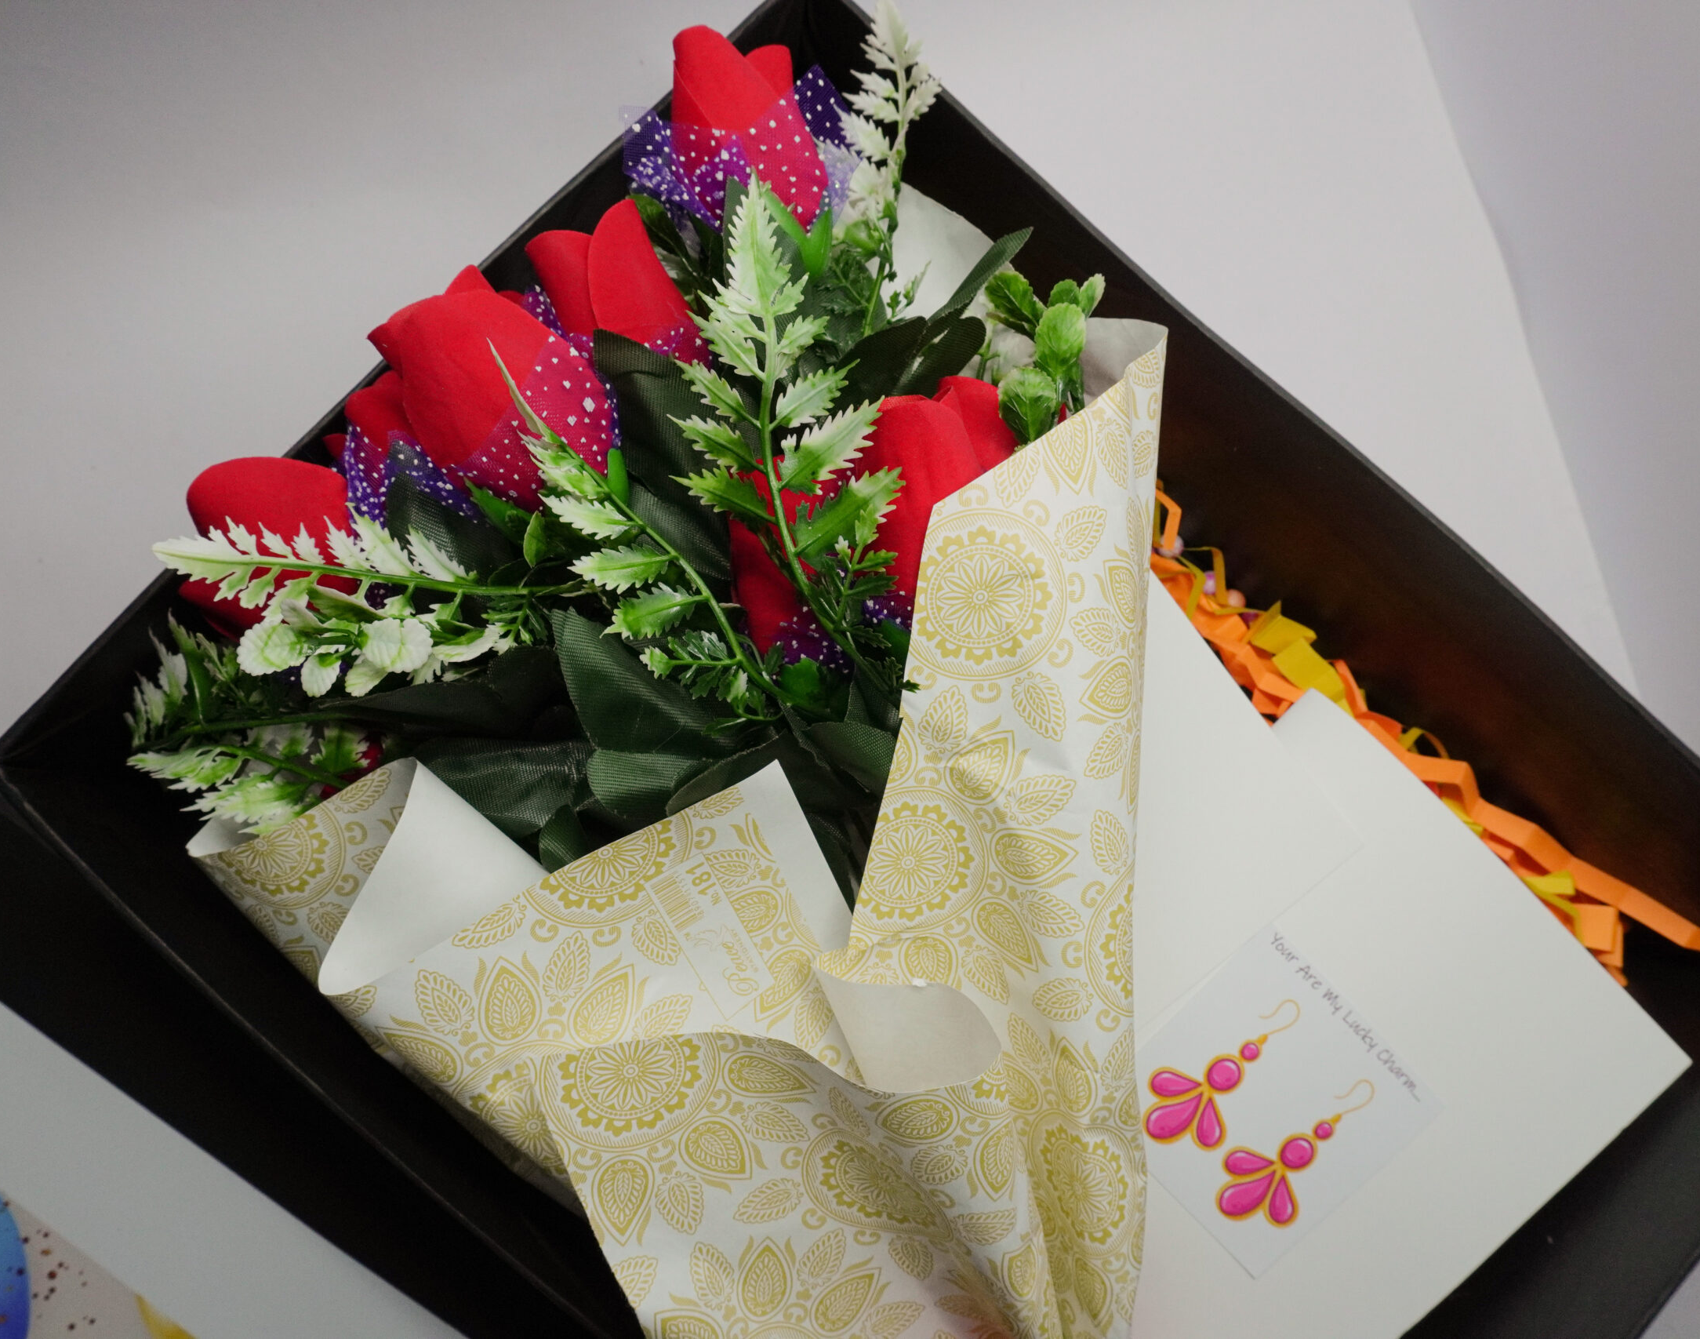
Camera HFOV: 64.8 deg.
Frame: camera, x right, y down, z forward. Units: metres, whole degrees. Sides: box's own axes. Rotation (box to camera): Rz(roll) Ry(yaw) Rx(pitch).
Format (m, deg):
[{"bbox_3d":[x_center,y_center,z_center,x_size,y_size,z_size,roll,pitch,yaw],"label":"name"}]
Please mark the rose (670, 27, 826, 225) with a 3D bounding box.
[{"bbox_3d":[-0.030,-0.160,0.395,0.042,0.042,0.056,-21,93,-5],"label":"rose"}]

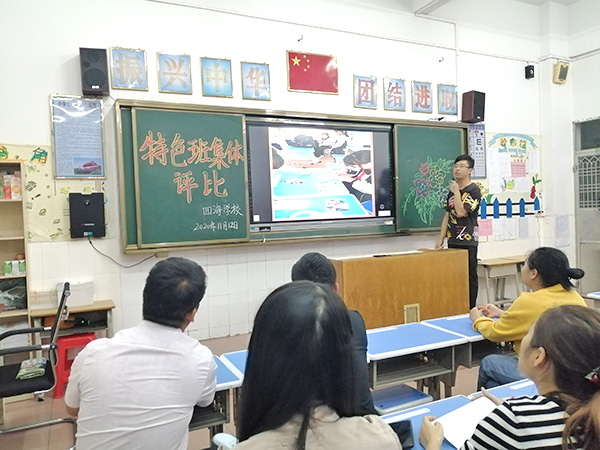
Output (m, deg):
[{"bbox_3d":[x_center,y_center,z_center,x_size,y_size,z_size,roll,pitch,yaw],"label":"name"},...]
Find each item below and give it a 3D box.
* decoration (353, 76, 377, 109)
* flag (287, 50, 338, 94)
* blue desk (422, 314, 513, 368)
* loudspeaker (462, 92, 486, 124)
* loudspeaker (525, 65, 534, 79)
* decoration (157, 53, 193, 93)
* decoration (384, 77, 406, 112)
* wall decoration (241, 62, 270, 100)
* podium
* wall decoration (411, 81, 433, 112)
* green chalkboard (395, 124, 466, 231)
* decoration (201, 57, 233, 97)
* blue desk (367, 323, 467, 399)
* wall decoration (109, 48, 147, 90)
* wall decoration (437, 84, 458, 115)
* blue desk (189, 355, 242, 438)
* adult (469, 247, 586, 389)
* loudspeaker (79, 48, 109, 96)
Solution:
[{"bbox_3d":[0.744,-1.490,5.047,0.303,0.365,0.025,-3,2,-25],"label":"decoration"},{"bbox_3d":[0.149,-1.607,4.767,0.600,0.425,0.025,-3,2,-25],"label":"flag"},{"bbox_3d":[1.118,0.924,2.715,0.600,0.646,0.430,-3,2,-21],"label":"blue desk"},{"bbox_3d":[2.150,-1.454,5.578,0.205,0.345,0.180,-3,7,-27],"label":"loudspeaker"},{"bbox_3d":[3.096,-2.056,6.069,0.100,0.170,0.080,-3,1,-25],"label":"loudspeaker"},{"bbox_3d":[-1.148,-1.398,4.162,0.303,0.365,0.025,-3,2,-25],"label":"decoration"},{"bbox_3d":[1.108,-1.512,5.242,0.309,0.361,0.030,-3,1,-25],"label":"decoration"},{"bbox_3d":[-0.440,-1.436,4.529,0.297,0.361,0.030,-3,1,-25],"label":"wall decoration"},{"bbox_3d":[0.771,0.644,3.675,1.192,0.820,0.460,-3,2,-25],"label":"podium"},{"bbox_3d":[1.472,-1.526,5.388,0.303,0.365,0.025,-3,2,-25],"label":"wall decoration"},{"bbox_3d":[1.597,-0.556,5.414,1.063,1.231,0.050,-3,1,-25],"label":"green chalkboard"},{"bbox_3d":[-0.790,-1.415,4.329,0.303,0.365,0.025,-3,2,-25],"label":"decoration"},{"bbox_3d":[0.531,0.948,2.418,0.610,0.690,0.420,-3,1,-21],"label":"blue desk"},{"bbox_3d":[-1.522,-1.387,4.030,0.302,0.357,0.030,-3,1,-25],"label":"wall decoration"},{"bbox_3d":[1.837,-1.544,5.559,0.303,0.365,0.025,-3,2,-25],"label":"wall decoration"},{"bbox_3d":[-0.595,1.006,1.979,0.600,0.646,0.430,-3,2,-25],"label":"blue desk"},{"bbox_3d":[1.236,0.678,2.507,0.540,1.140,0.820,-3,2,-23],"label":"adult"},{"bbox_3d":[-1.719,-1.280,3.793,0.205,0.345,0.180,-3,2,-20],"label":"loudspeaker"}]

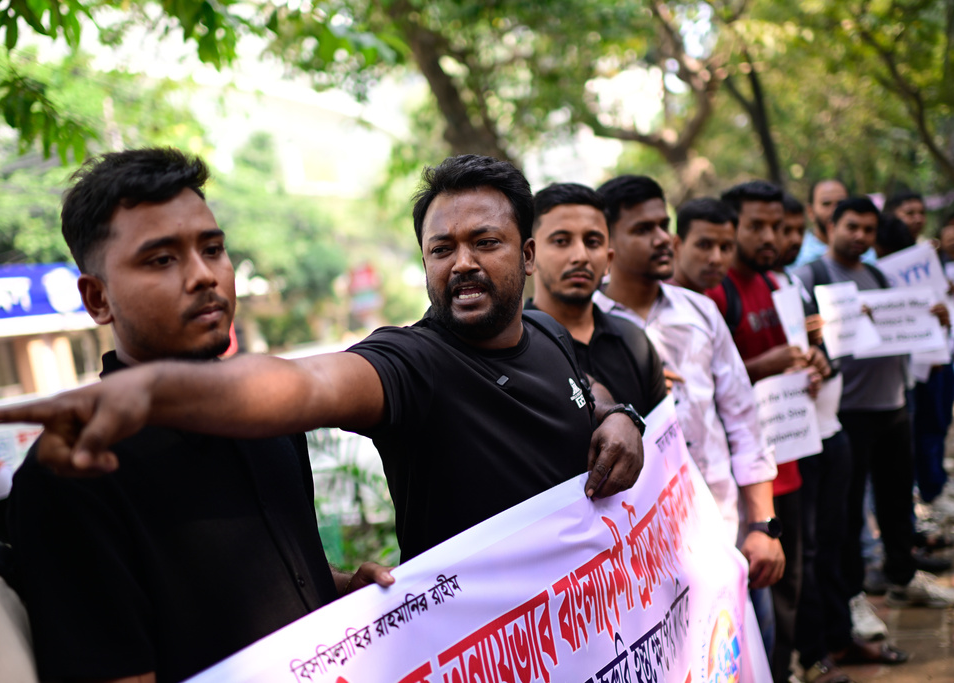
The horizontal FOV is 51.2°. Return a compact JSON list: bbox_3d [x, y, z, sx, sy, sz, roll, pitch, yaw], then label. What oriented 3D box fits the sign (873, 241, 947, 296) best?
[{"bbox_3d":[1.819,-0.223,4.242,0.390,0.285,0.010,-21,-3,-6],"label":"sign"}]

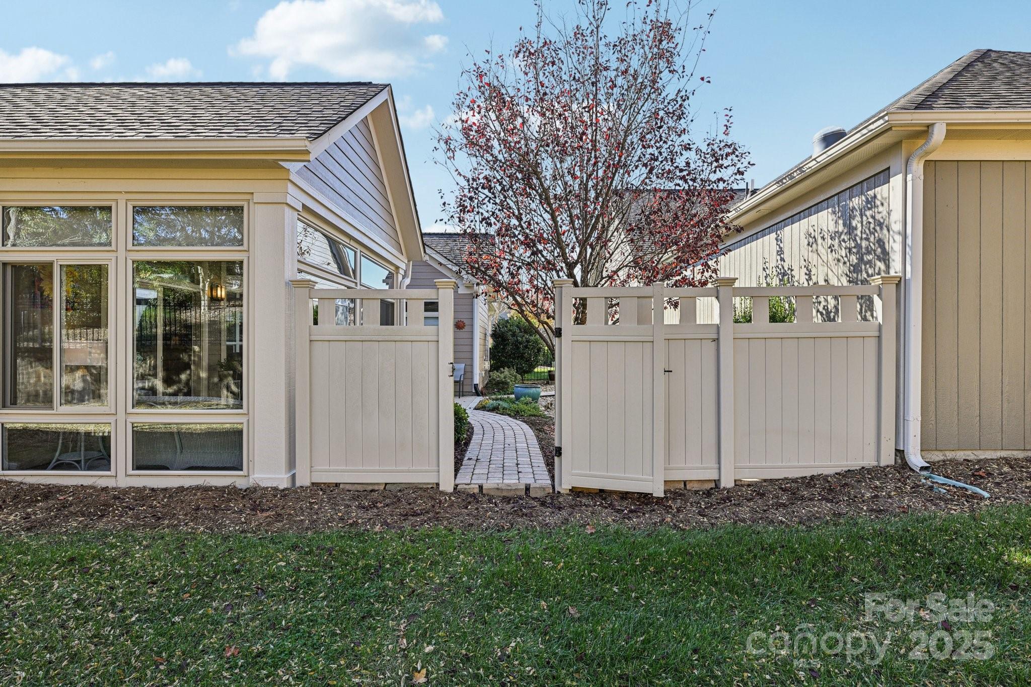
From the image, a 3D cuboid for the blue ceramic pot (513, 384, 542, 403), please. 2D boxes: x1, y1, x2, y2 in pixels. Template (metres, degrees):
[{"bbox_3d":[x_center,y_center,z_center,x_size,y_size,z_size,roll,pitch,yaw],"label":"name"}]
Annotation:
[{"bbox_3d":[0.279,1.165,11.900,0.610,0.400,0.610,0,0,0],"label":"blue ceramic pot"}]

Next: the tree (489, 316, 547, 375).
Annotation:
[{"bbox_3d":[0.109,0.170,17.500,1.950,2.250,1.900,0,0,1],"label":"tree"}]

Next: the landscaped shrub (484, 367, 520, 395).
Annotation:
[{"bbox_3d":[-0.374,1.010,14.500,1.000,0.760,0.950,0,0,1],"label":"landscaped shrub"}]

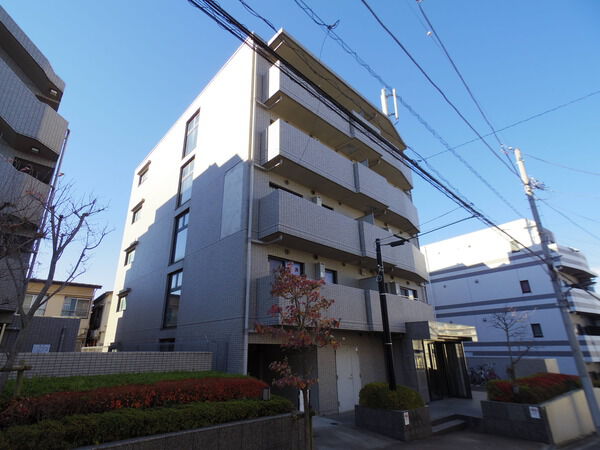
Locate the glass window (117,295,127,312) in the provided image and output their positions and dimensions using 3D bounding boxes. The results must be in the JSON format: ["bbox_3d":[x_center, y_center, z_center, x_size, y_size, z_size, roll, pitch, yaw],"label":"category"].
[{"bbox_3d":[-11.165,4.937,18.463,0.143,1.020,1.734,18,-28,-40],"label":"glass window"}]

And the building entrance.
[{"bbox_3d":[6.132,6.070,12.405,1.989,2.244,0.306,6,-23,-18],"label":"building entrance"}]

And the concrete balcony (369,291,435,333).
[{"bbox_3d":[4.696,4.255,13.960,1.224,1.499,6.885,-19,-28,39],"label":"concrete balcony"}]

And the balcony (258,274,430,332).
[{"bbox_3d":[3.114,3.710,12.582,1.224,1.499,11.424,-21,-29,41],"label":"balcony"}]

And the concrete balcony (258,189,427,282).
[{"bbox_3d":[3.067,1.051,13.624,1.224,1.499,11.424,-21,-29,41],"label":"concrete balcony"}]

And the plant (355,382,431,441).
[{"bbox_3d":[2.621,5.239,8.451,1.071,1.204,1.428,12,-25,-29],"label":"plant"}]

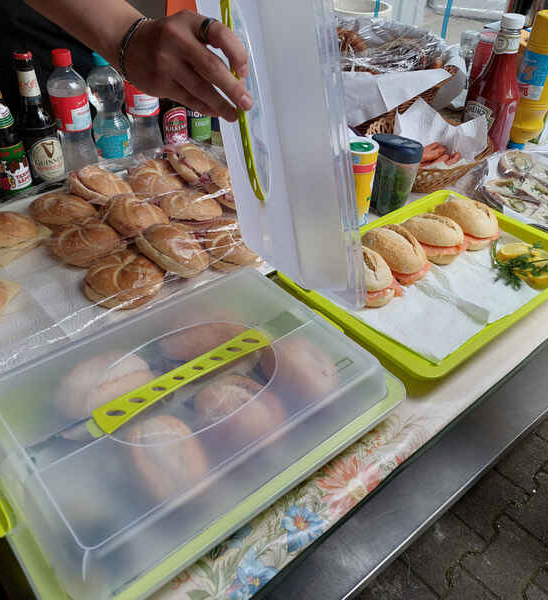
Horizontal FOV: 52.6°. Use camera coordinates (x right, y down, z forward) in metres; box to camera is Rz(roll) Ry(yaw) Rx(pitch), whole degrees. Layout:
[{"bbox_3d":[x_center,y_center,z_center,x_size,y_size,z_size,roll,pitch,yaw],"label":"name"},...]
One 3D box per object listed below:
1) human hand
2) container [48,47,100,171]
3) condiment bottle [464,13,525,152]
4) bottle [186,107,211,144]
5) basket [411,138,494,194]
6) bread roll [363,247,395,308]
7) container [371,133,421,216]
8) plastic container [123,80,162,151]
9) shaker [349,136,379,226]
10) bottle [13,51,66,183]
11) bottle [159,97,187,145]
[{"bbox_3d":[-0.083,-0.223,0.530,0.140,0.085,0.085,23,42,24],"label":"human hand"},{"bbox_3d":[-0.388,-0.360,1.063,0.067,0.223,0.067,-18,40,-24],"label":"container"},{"bbox_3d":[0.485,-0.461,1.196,0.080,0.263,0.090,-20,41,-27],"label":"condiment bottle"},{"bbox_3d":[-0.153,-0.414,1.130,0.059,0.225,0.059,-3,38,-7],"label":"bottle"},{"bbox_3d":[0.309,-0.277,1.104,0.295,0.070,0.200,-26,46,-32],"label":"basket"},{"bbox_3d":[0.120,-0.033,0.751,0.067,0.065,0.116,-21,41,-28],"label":"bread roll"},{"bbox_3d":[0.205,-0.203,0.947,0.050,0.137,0.075,-26,46,-32],"label":"container"},{"bbox_3d":[-0.256,-0.385,1.082,0.067,0.230,0.067,-6,38,-11],"label":"plastic container"},{"bbox_3d":[0.142,-0.198,0.937,0.053,0.136,0.053,8,38,7],"label":"shaker"},{"bbox_3d":[-0.433,-0.333,1.018,0.062,0.229,0.062,-20,41,-27],"label":"bottle"},{"bbox_3d":[-0.211,-0.449,1.186,0.062,0.229,0.062,-5,36,-8],"label":"bottle"}]

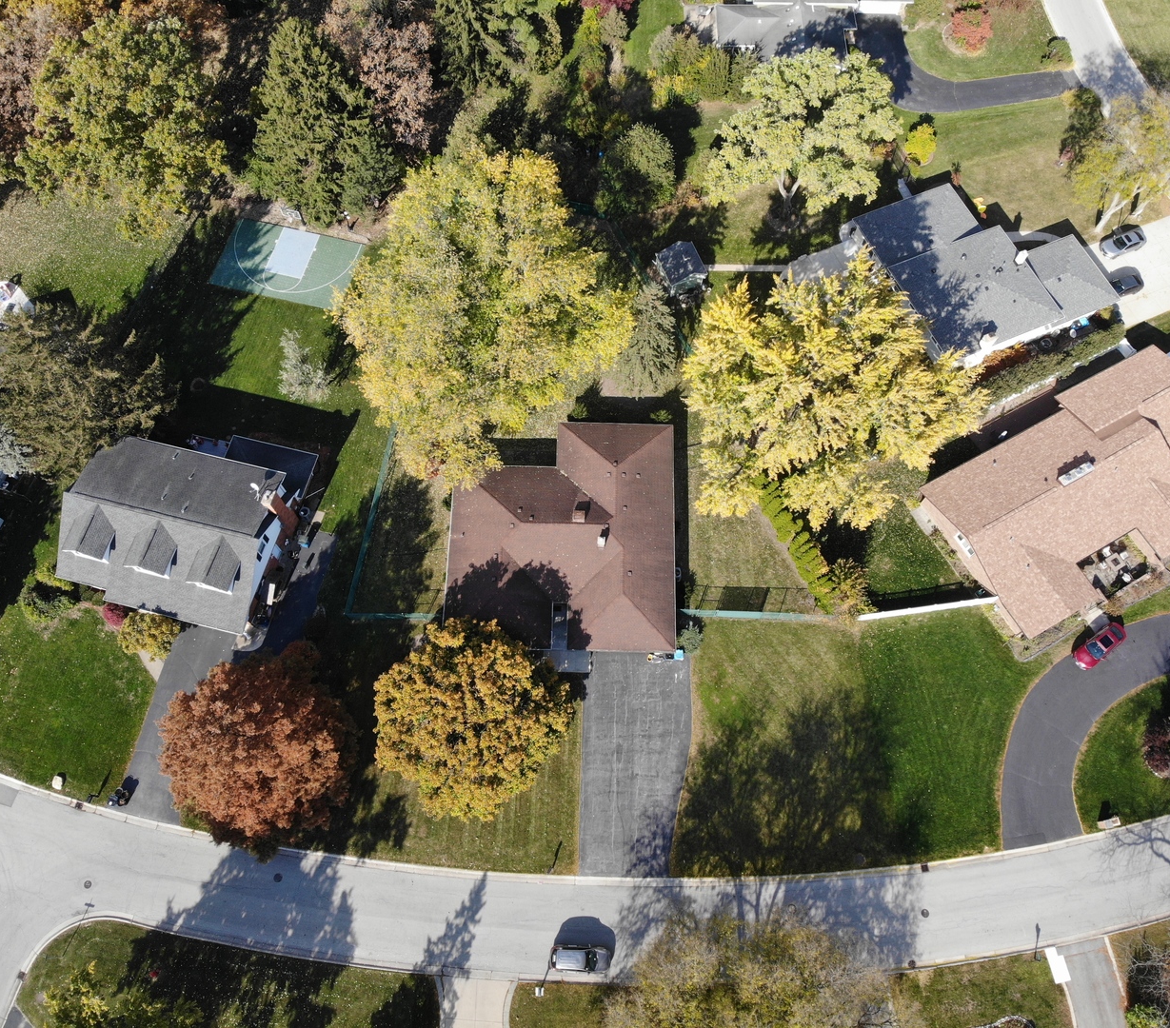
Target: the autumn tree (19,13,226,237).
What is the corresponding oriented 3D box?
[{"bbox_3d":[-42.692,-35.529,89.874,17.800,17.000,22.000,0,68,-1],"label":"autumn tree"}]

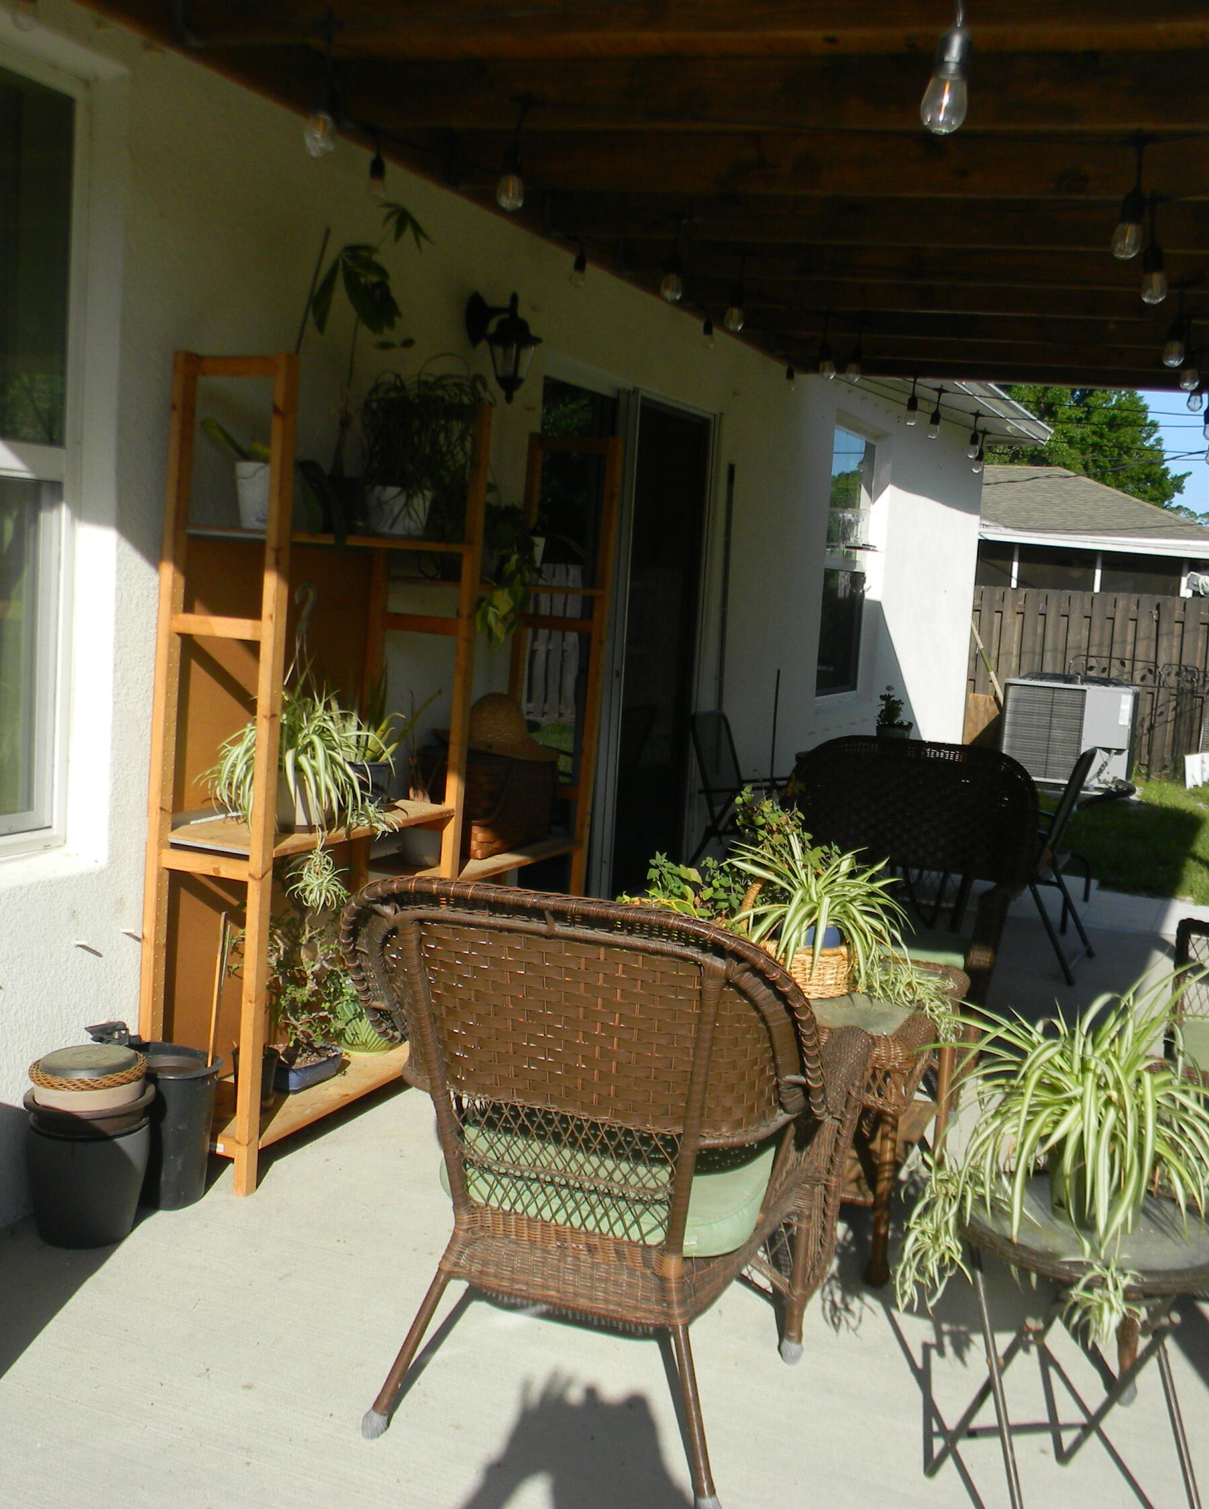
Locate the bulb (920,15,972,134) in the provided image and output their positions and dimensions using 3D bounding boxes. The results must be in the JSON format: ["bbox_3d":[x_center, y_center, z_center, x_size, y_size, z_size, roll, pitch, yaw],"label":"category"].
[{"bbox_3d":[0.352,-0.699,1.680,0.047,0.114,0.047,6,6,22],"label":"bulb"}]

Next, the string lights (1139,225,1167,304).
[{"bbox_3d":[1.001,-0.893,2.970,0.048,0.141,0.048,6,6,22],"label":"string lights"}]

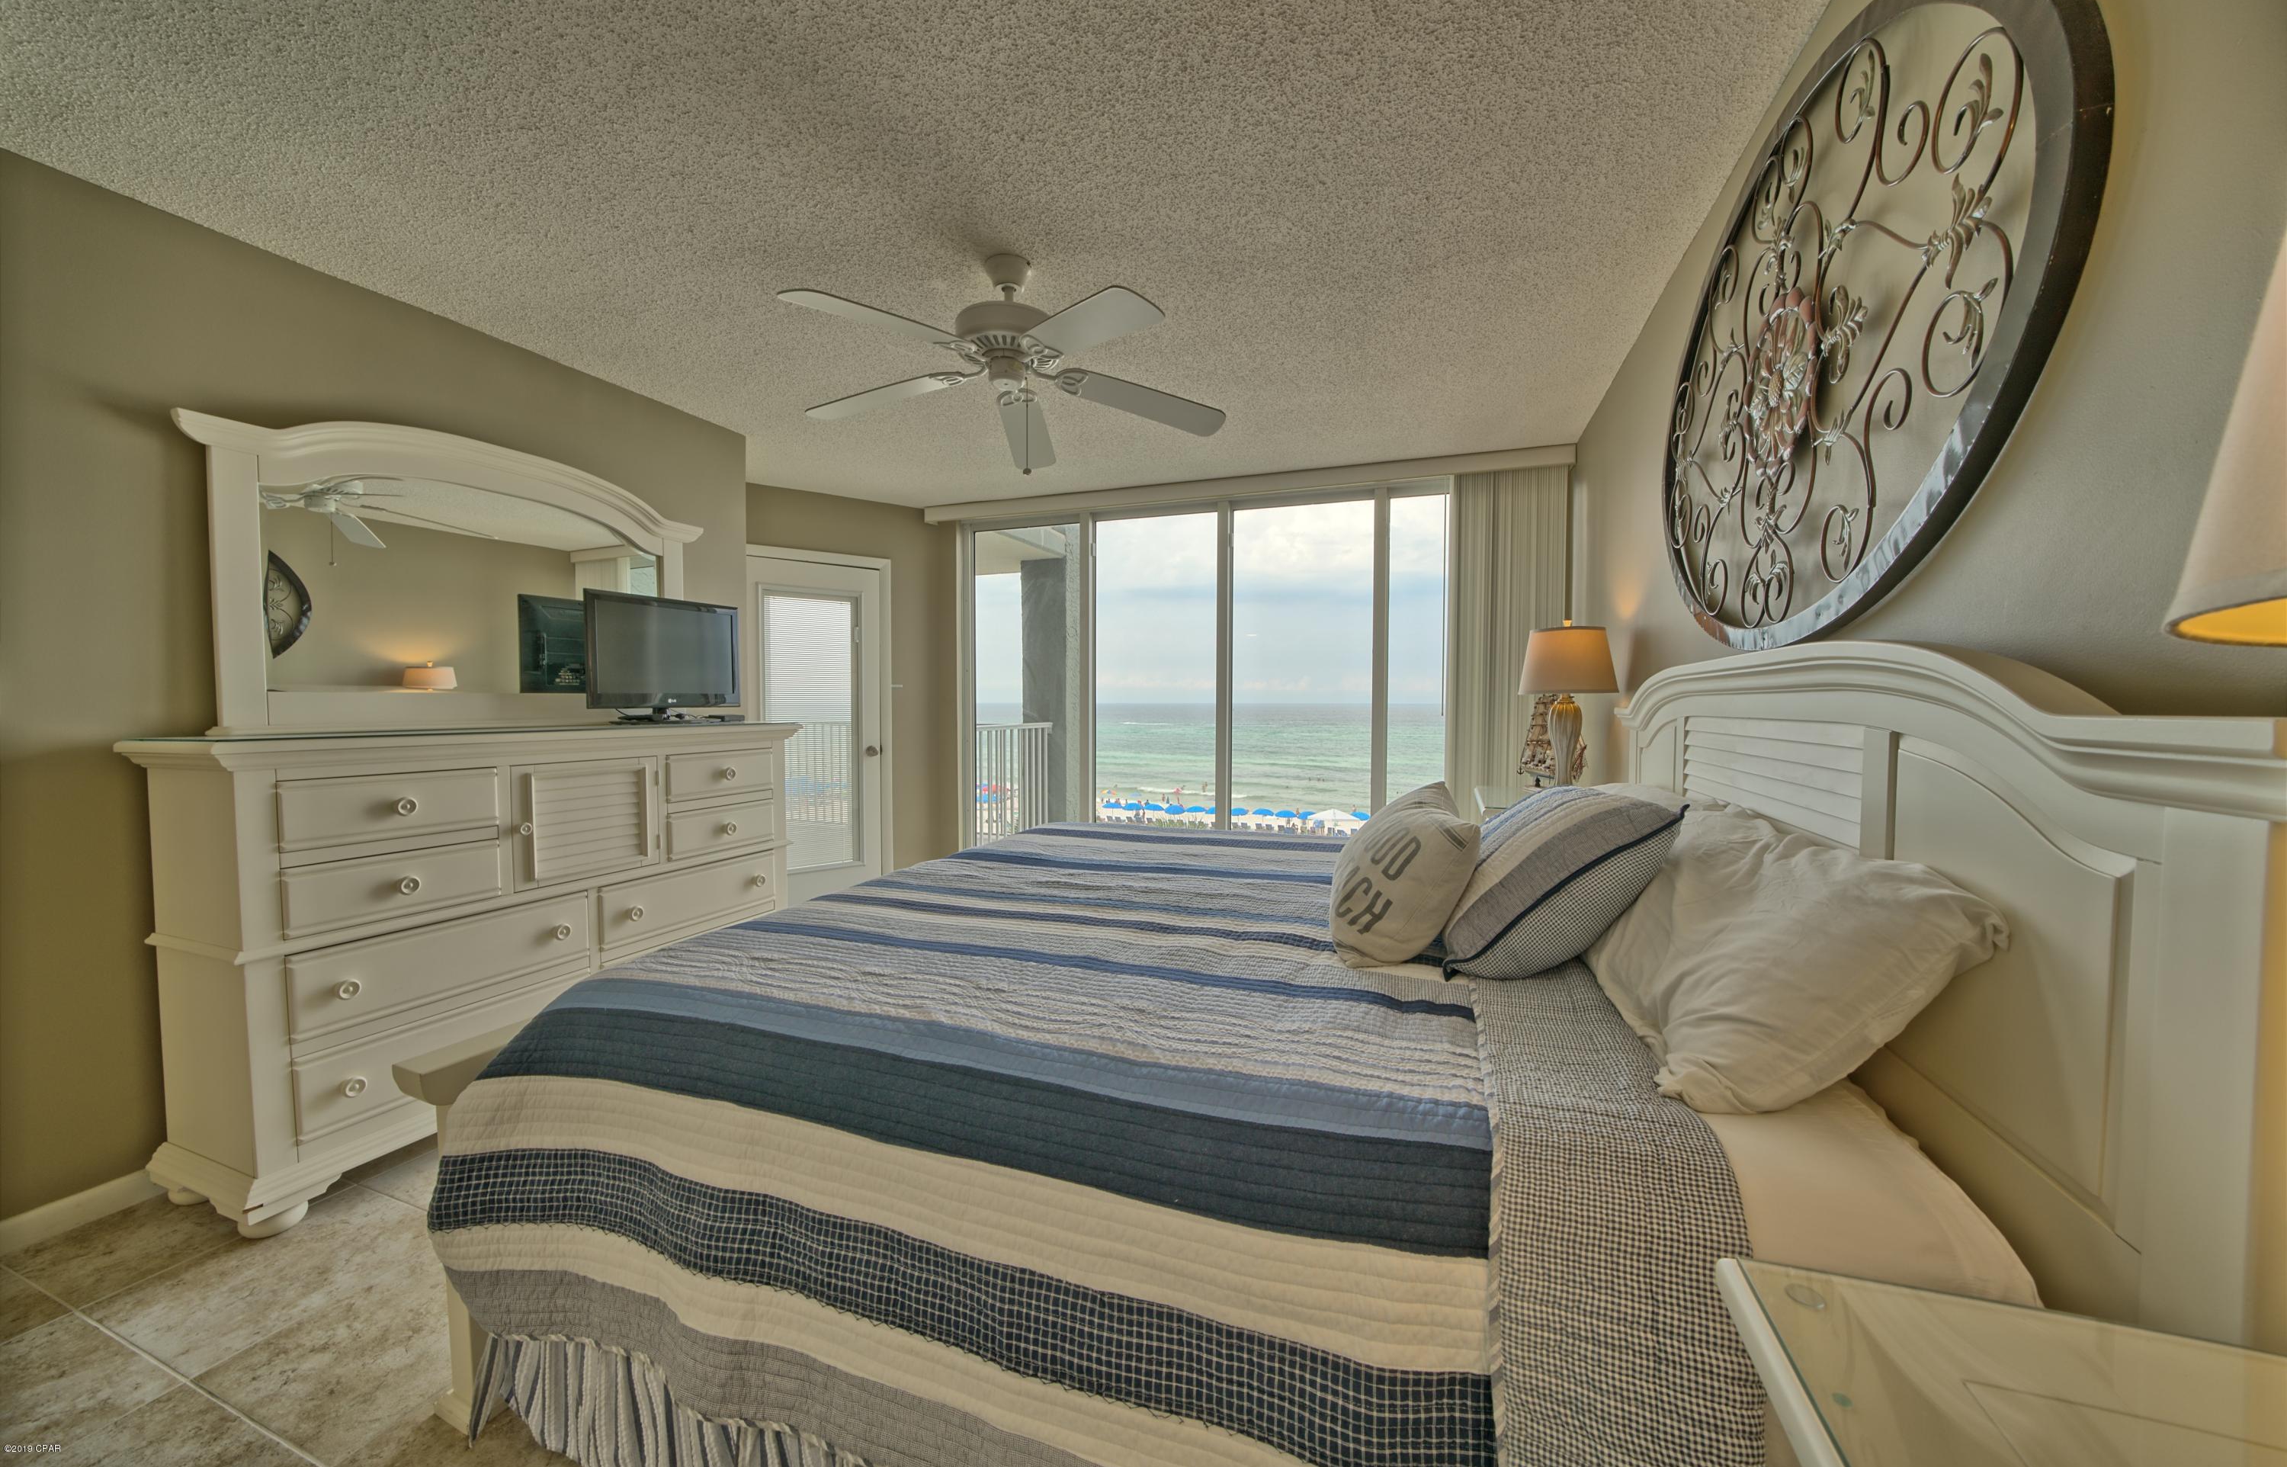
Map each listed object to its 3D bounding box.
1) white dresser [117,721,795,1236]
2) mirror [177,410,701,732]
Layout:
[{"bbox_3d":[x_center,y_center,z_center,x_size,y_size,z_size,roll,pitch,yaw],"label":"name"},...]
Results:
[{"bbox_3d":[-1.954,0.566,2.551,0.468,1.143,1.680,1,2,20],"label":"white dresser"},{"bbox_3d":[-2.145,-0.456,2.579,0.080,0.896,1.460,1,2,20],"label":"mirror"}]

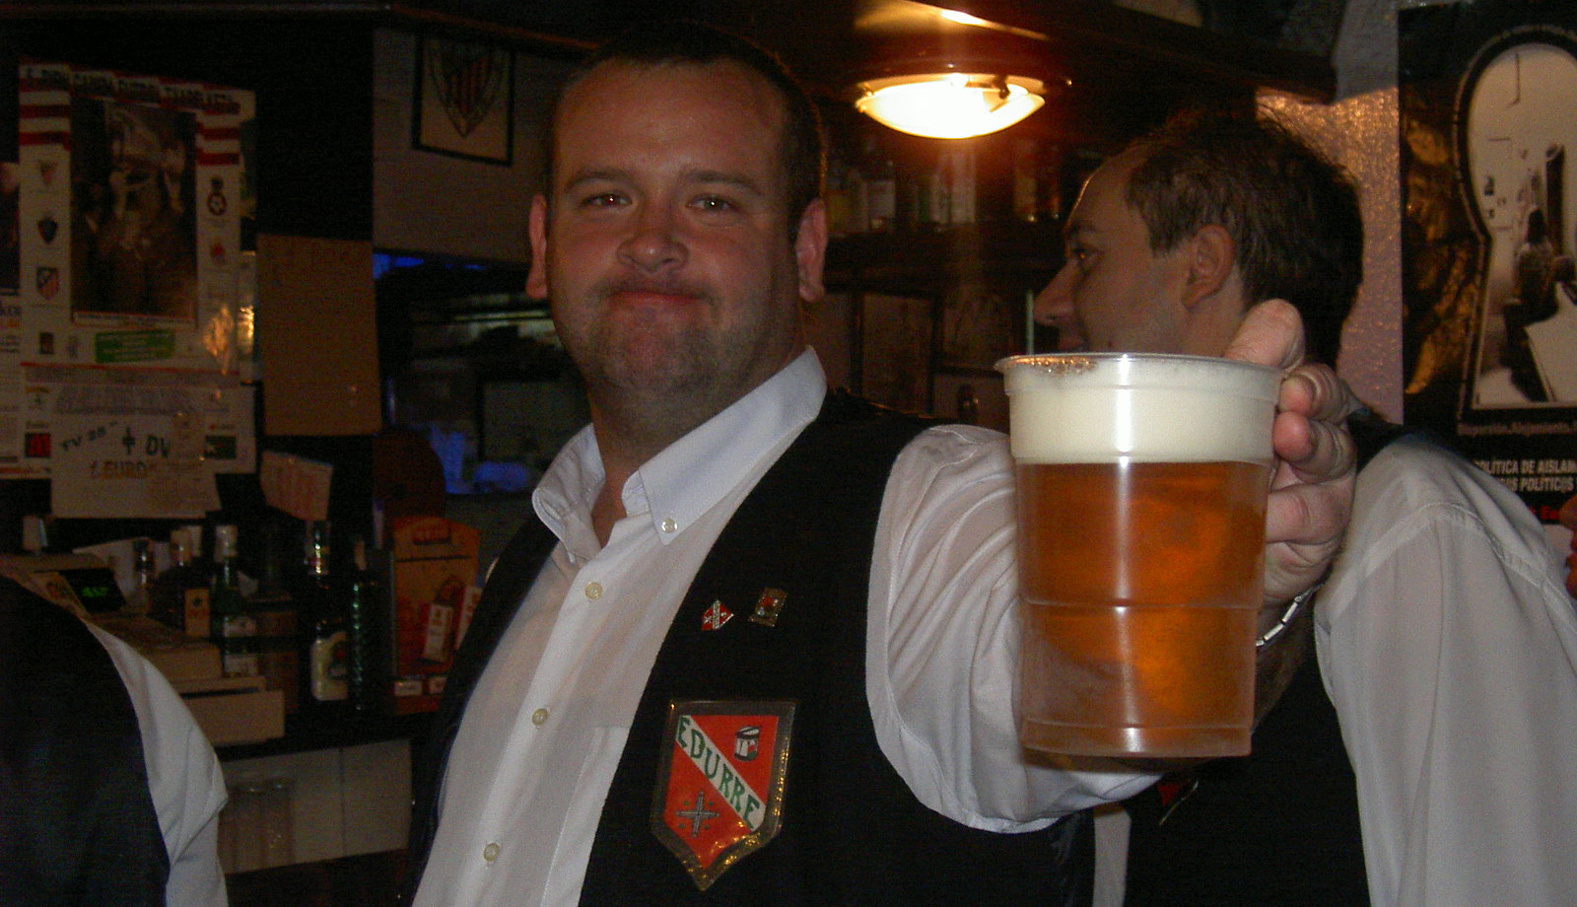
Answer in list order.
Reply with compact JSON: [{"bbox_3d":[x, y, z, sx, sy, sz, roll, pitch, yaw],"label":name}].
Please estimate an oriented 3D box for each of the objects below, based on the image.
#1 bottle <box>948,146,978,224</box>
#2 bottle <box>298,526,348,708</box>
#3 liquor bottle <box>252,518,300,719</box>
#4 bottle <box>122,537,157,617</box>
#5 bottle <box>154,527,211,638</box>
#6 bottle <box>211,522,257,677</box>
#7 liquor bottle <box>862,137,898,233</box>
[{"bbox_3d":[0.492,-0.771,7.100,0.085,0.255,0.085,-1,1,-5],"label":"bottle"},{"bbox_3d":[-0.739,0.257,3.980,0.082,0.301,0.082,-1,1,0],"label":"bottle"},{"bbox_3d":[-0.805,0.254,3.930,0.078,0.309,0.078,-1,1,0],"label":"liquor bottle"},{"bbox_3d":[-1.028,0.273,3.980,0.070,0.278,0.070,0,1,40],"label":"bottle"},{"bbox_3d":[-0.938,0.260,3.880,0.088,0.290,0.088,0,1,40],"label":"bottle"},{"bbox_3d":[-0.843,0.257,3.820,0.074,0.302,0.074,0,1,40],"label":"bottle"},{"bbox_3d":[0.264,-0.772,7.200,0.090,0.273,0.090,-1,1,-5],"label":"liquor bottle"}]

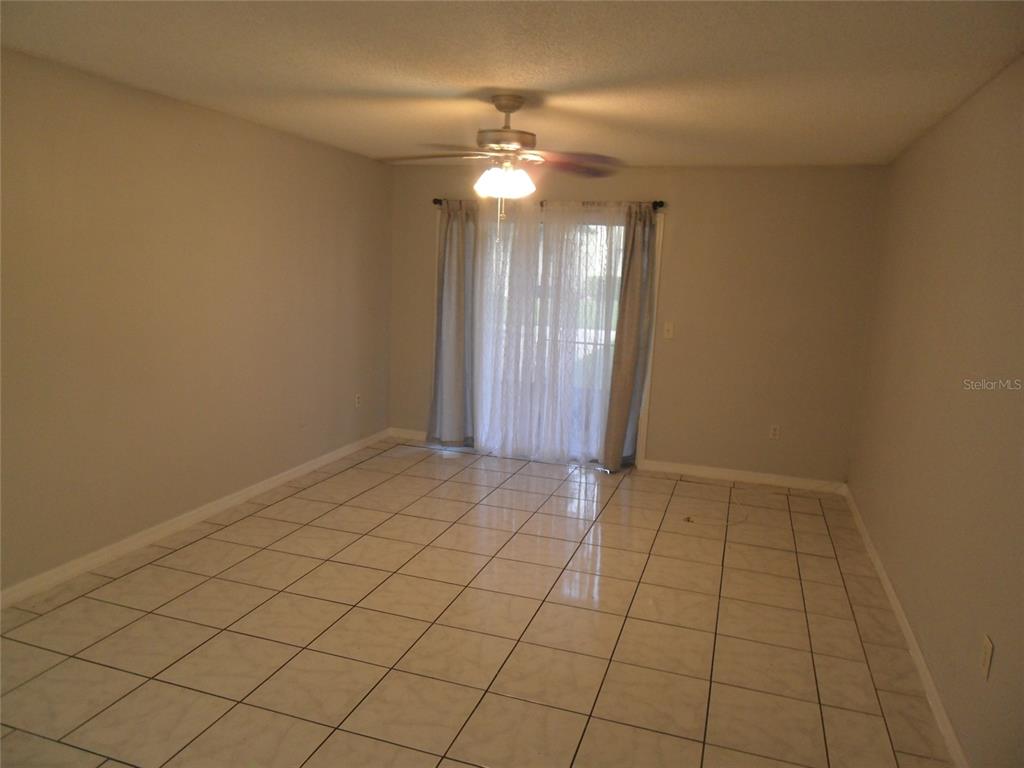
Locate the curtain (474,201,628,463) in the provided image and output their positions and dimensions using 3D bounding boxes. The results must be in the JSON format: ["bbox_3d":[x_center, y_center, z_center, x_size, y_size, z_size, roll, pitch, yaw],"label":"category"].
[{"bbox_3d":[0.258,-0.420,5.902,1.340,2.130,0.090,6,10,18],"label":"curtain"}]

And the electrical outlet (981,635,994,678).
[{"bbox_3d":[1.532,0.878,2.287,0.010,0.117,0.072,5,10,18],"label":"electrical outlet"}]

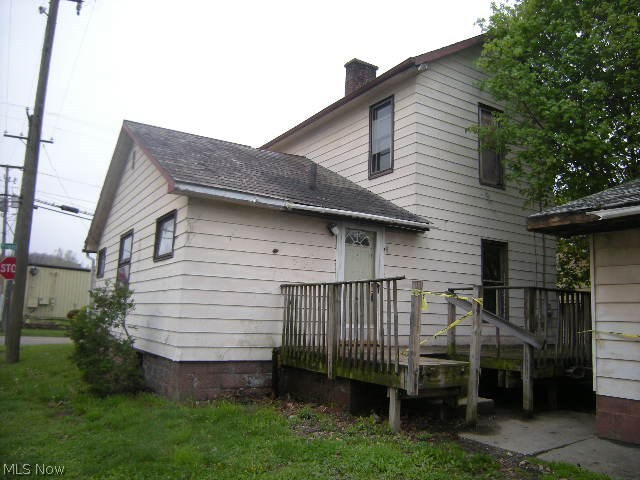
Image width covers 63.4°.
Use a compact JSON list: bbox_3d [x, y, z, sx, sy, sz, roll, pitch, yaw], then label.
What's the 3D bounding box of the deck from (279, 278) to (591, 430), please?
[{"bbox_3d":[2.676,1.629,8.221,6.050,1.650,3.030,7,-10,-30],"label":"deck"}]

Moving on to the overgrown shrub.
[{"bbox_3d":[-3.432,1.554,8.443,1.150,1.790,1.250,7,-10,-30],"label":"overgrown shrub"}]

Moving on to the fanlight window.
[{"bbox_3d":[0.665,-0.030,9.090,0.547,0.257,0.050,7,-10,-30],"label":"fanlight window"}]

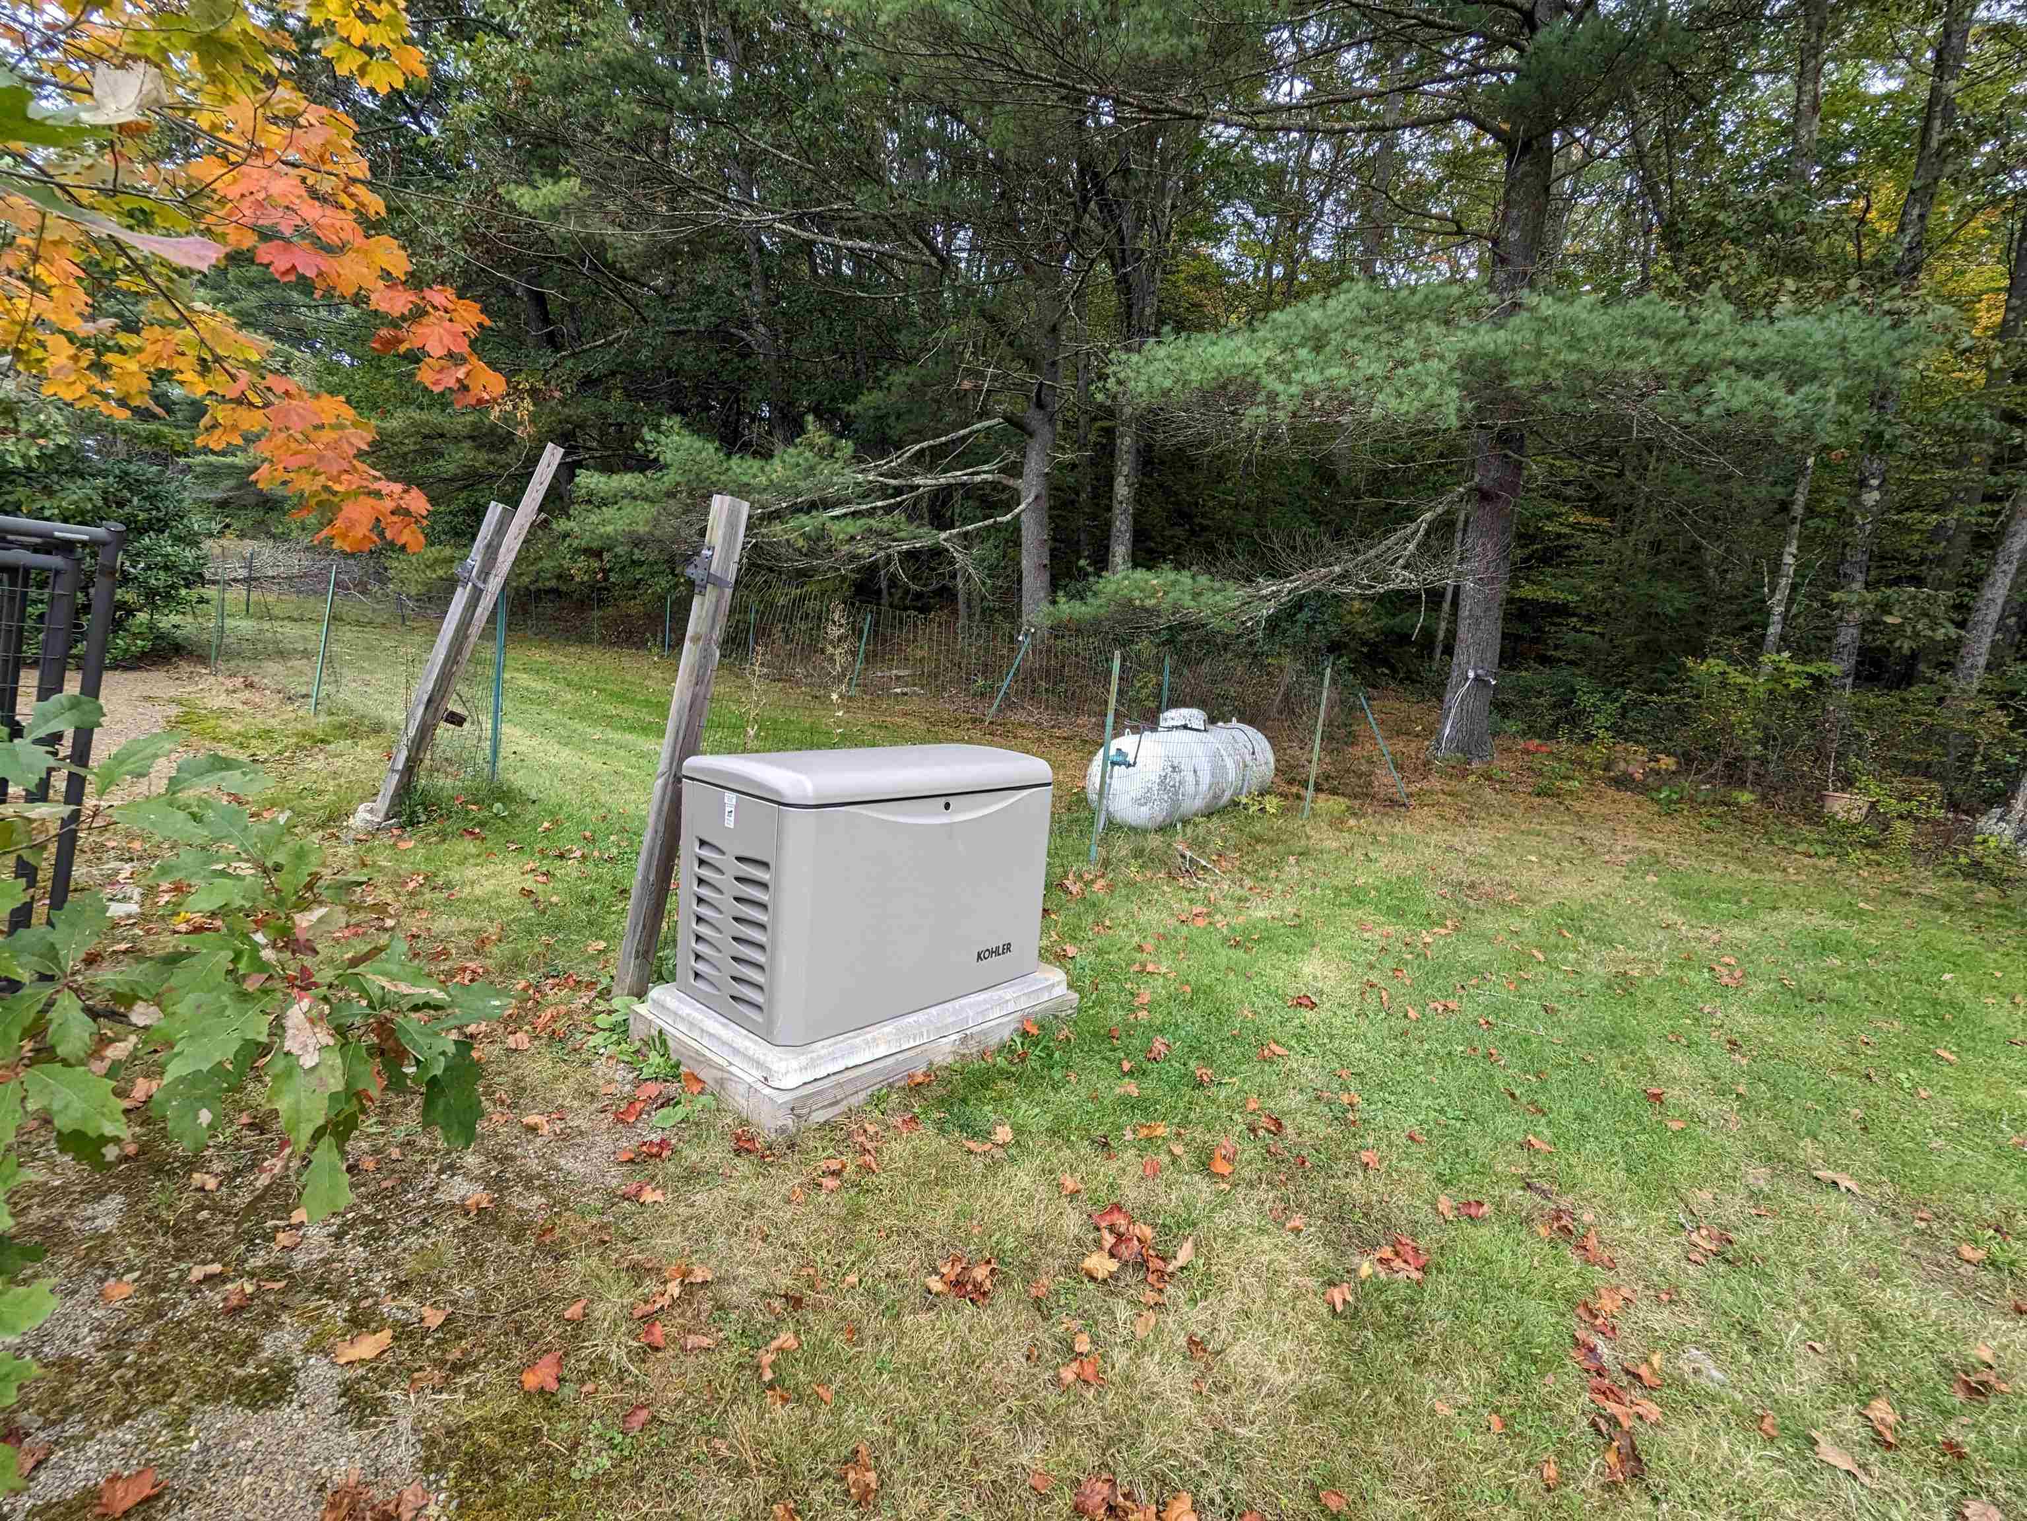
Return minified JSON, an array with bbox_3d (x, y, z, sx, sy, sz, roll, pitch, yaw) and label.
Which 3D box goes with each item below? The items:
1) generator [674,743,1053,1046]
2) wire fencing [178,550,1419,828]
[{"bbox_3d":[-0.496,0.385,3.350,0.685,0.800,1.170,10,9,41],"label":"generator"},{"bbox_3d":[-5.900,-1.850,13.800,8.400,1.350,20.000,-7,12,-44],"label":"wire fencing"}]

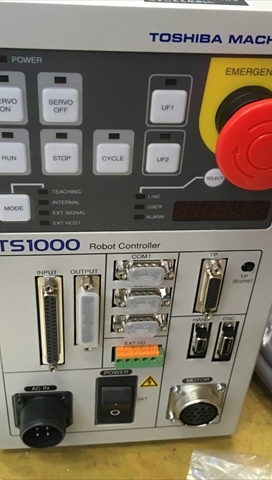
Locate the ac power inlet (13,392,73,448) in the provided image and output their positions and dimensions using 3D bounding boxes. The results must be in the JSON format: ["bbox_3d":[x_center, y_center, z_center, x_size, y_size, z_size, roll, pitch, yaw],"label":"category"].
[{"bbox_3d":[-0.058,0.113,0.334,0.036,0.036,0.021,-1,37,-7],"label":"ac power inlet"}]

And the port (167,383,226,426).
[{"bbox_3d":[0.039,0.109,0.349,0.036,0.036,0.013,-1,37,-7],"label":"port"}]

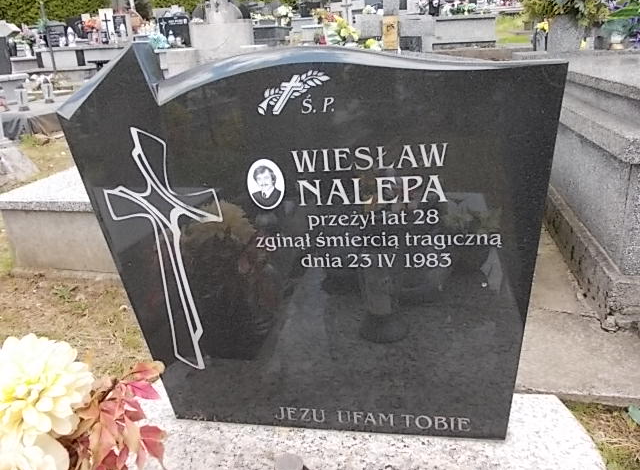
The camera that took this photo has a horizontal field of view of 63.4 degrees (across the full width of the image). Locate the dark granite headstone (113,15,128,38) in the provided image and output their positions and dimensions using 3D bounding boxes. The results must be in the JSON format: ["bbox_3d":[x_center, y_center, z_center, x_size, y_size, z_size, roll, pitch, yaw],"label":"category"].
[{"bbox_3d":[-3.854,-4.027,10.000,0.310,0.430,0.080,-11,17,-21],"label":"dark granite headstone"}]

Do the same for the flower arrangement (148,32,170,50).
[{"bbox_3d":[-2.790,-3.381,9.000,0.370,0.310,0.320,-10,17,-18],"label":"flower arrangement"}]

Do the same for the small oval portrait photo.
[{"bbox_3d":[-0.104,-0.099,1.010,0.079,0.100,0.010,-1,16,14],"label":"small oval portrait photo"}]

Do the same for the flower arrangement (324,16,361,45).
[{"bbox_3d":[0.270,-2.443,6.200,0.420,0.360,0.340,-4,16,3],"label":"flower arrangement"}]

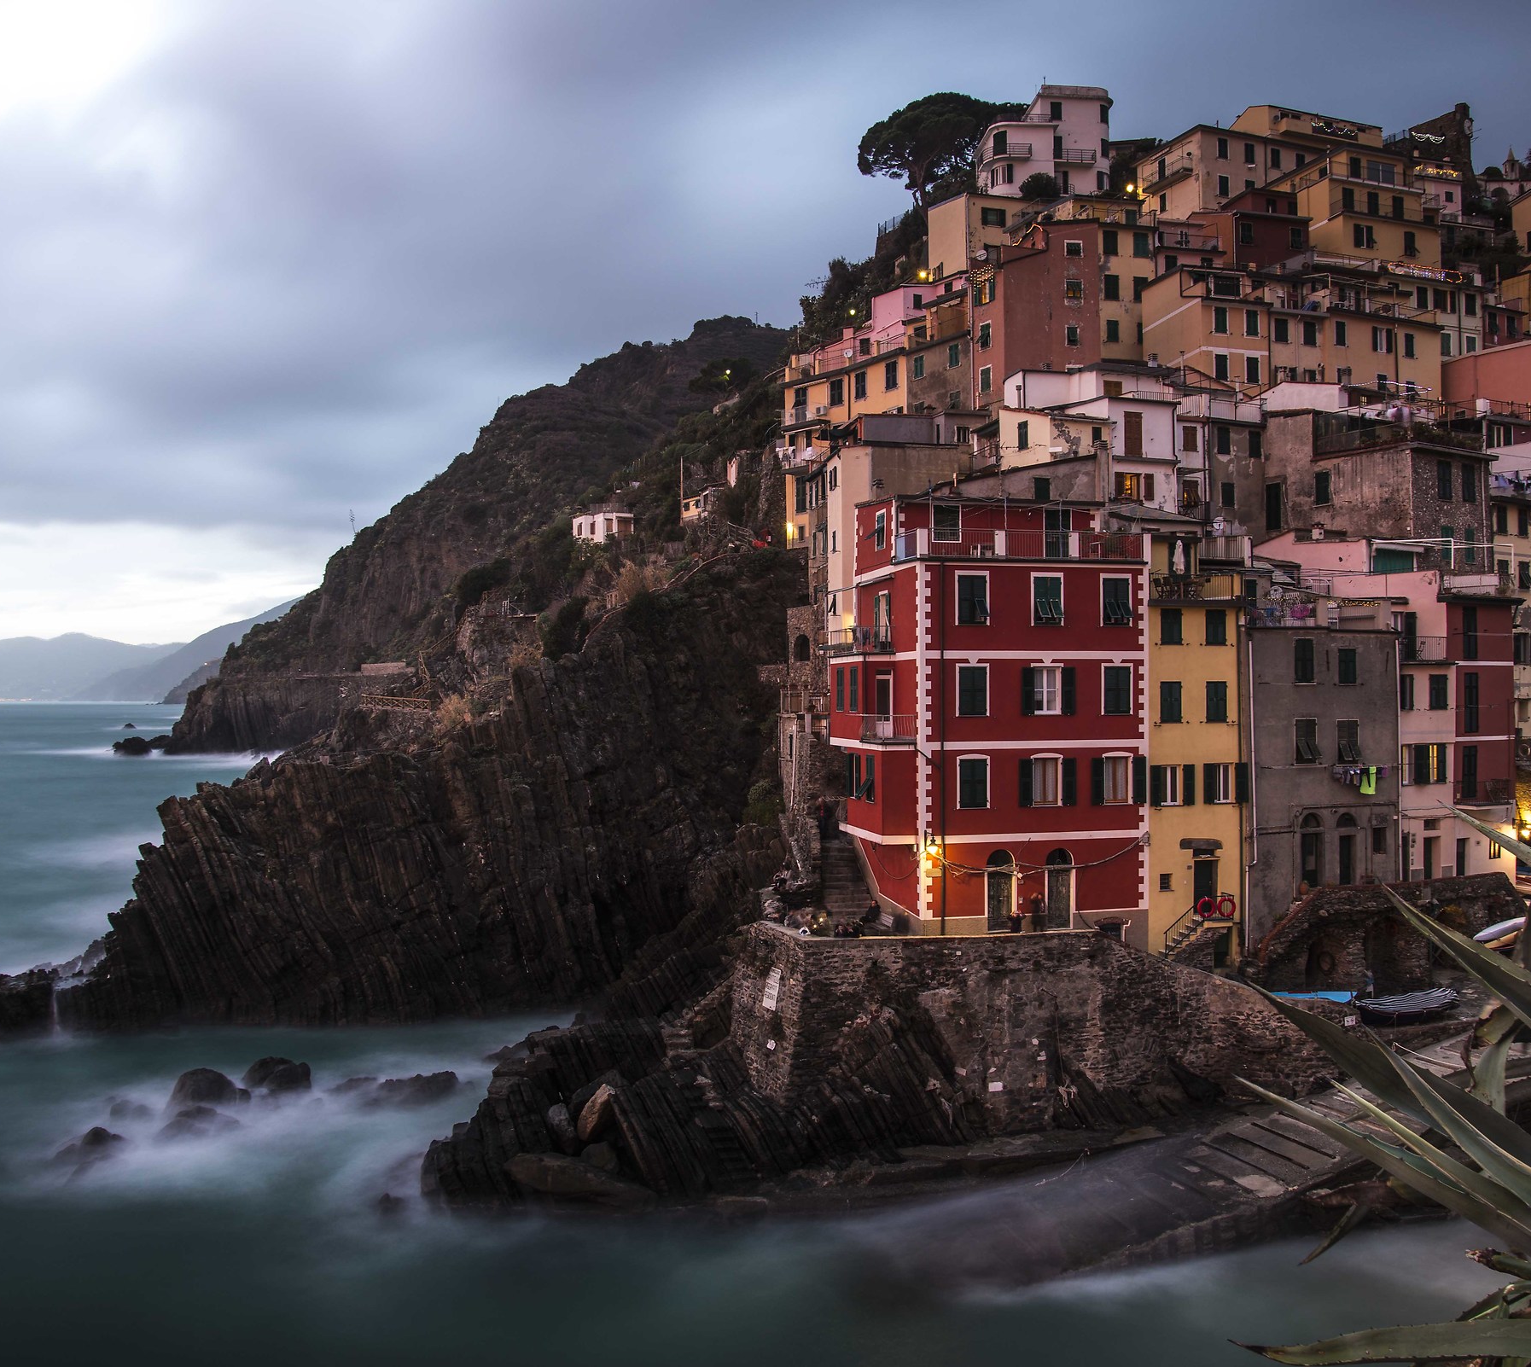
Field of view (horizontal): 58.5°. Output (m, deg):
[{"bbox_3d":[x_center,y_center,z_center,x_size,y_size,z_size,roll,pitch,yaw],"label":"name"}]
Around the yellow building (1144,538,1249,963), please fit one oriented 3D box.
[{"bbox_3d":[16.108,2.584,57.299,4.200,16.700,8.000,0,-1,-11],"label":"yellow building"}]

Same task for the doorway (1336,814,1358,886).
[{"bbox_3d":[23.594,6.817,55.317,1.100,3.051,0.350,0,-1,-18],"label":"doorway"}]

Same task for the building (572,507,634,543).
[{"bbox_3d":[-17.699,-17.139,153.823,5.200,3.605,5.500,0,-1,-25],"label":"building"}]

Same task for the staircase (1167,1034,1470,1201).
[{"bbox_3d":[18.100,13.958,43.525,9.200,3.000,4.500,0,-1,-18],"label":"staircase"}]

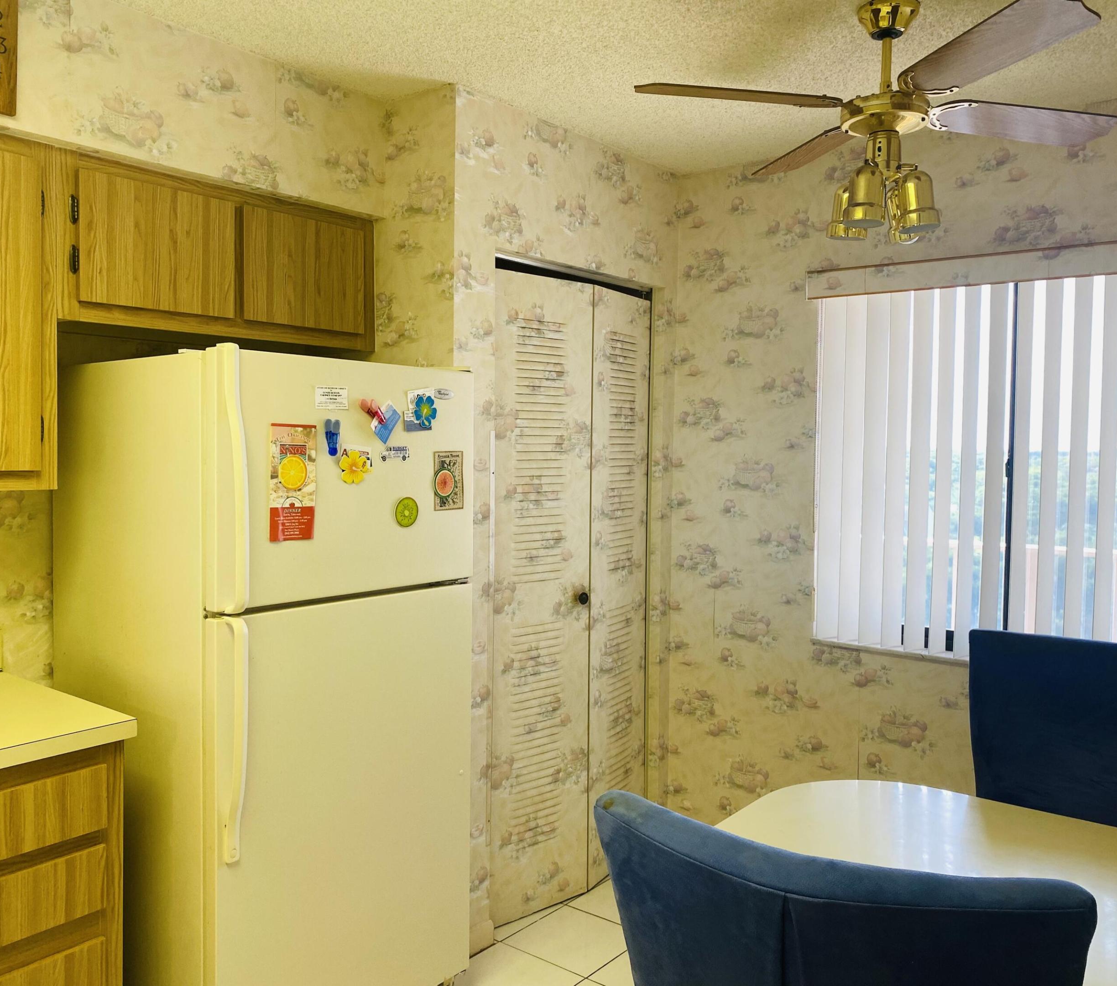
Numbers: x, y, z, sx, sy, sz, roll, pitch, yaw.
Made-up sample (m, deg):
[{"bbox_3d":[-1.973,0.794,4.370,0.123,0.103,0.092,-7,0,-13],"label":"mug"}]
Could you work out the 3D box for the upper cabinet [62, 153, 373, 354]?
[{"bbox_3d":[-0.935,-0.594,2.629,0.326,0.378,0.910,3,4,38],"label":"upper cabinet"}]

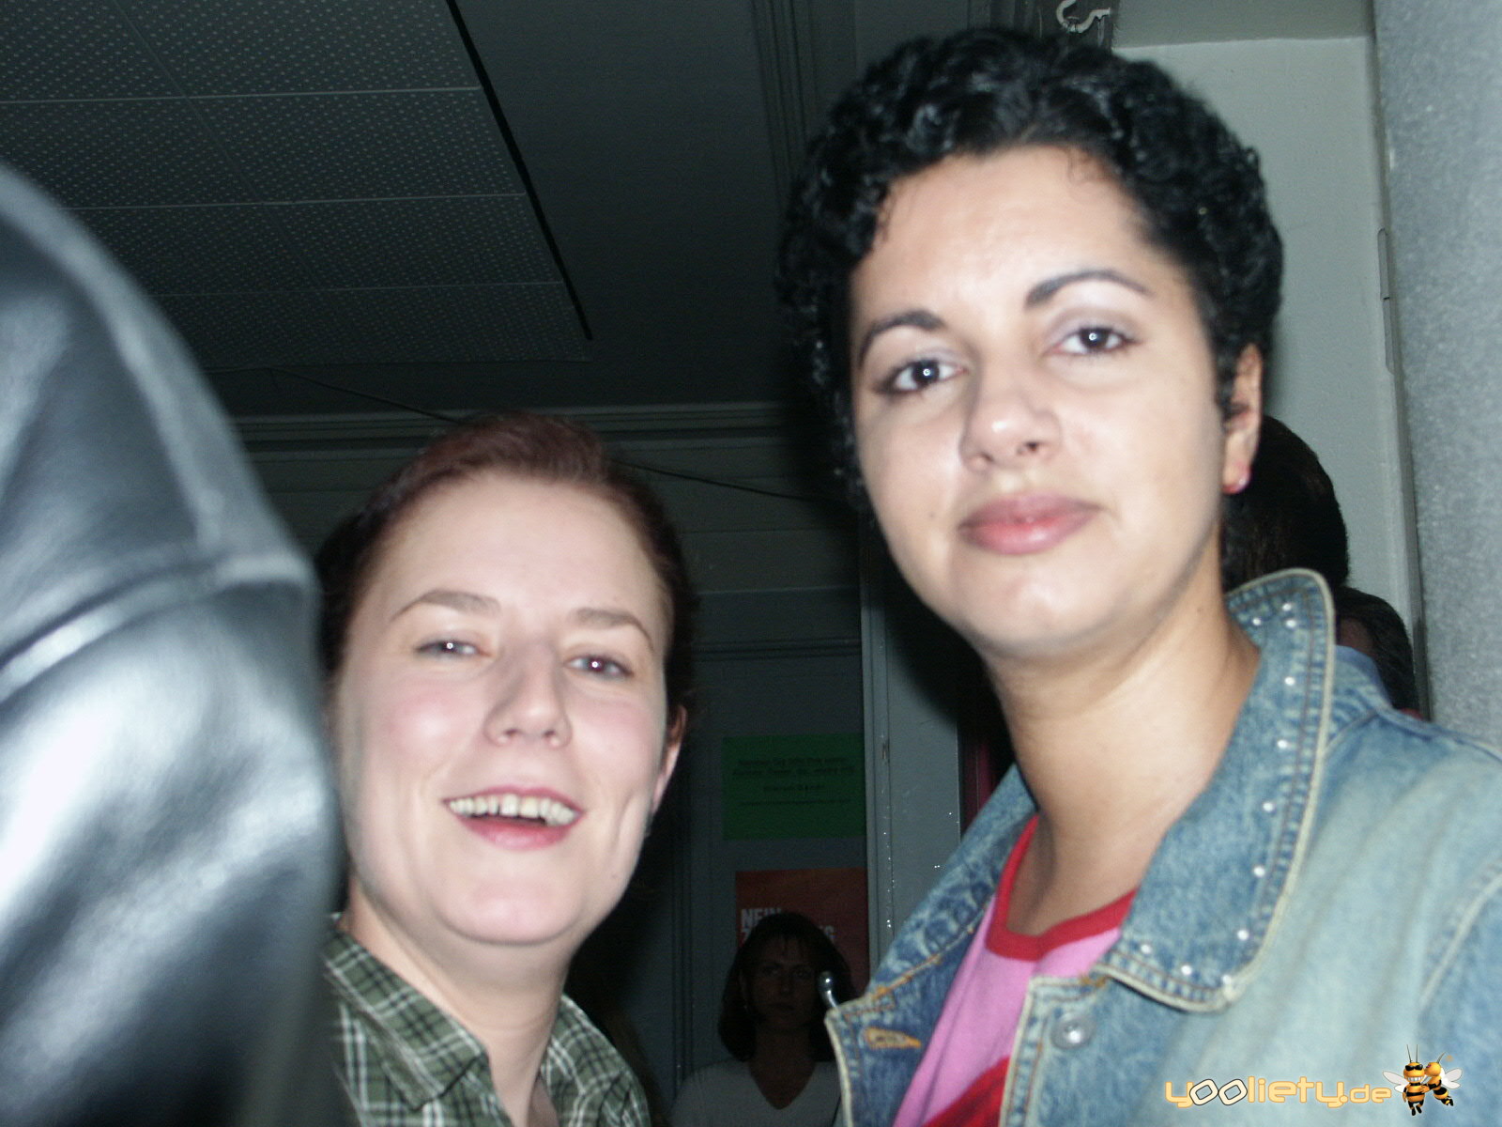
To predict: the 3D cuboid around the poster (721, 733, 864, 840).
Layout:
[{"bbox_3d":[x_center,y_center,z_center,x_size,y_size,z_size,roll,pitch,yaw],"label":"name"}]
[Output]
[{"bbox_3d":[0.086,0.459,4.732,0.297,0.210,0.010,-2,-13,7],"label":"poster"}]

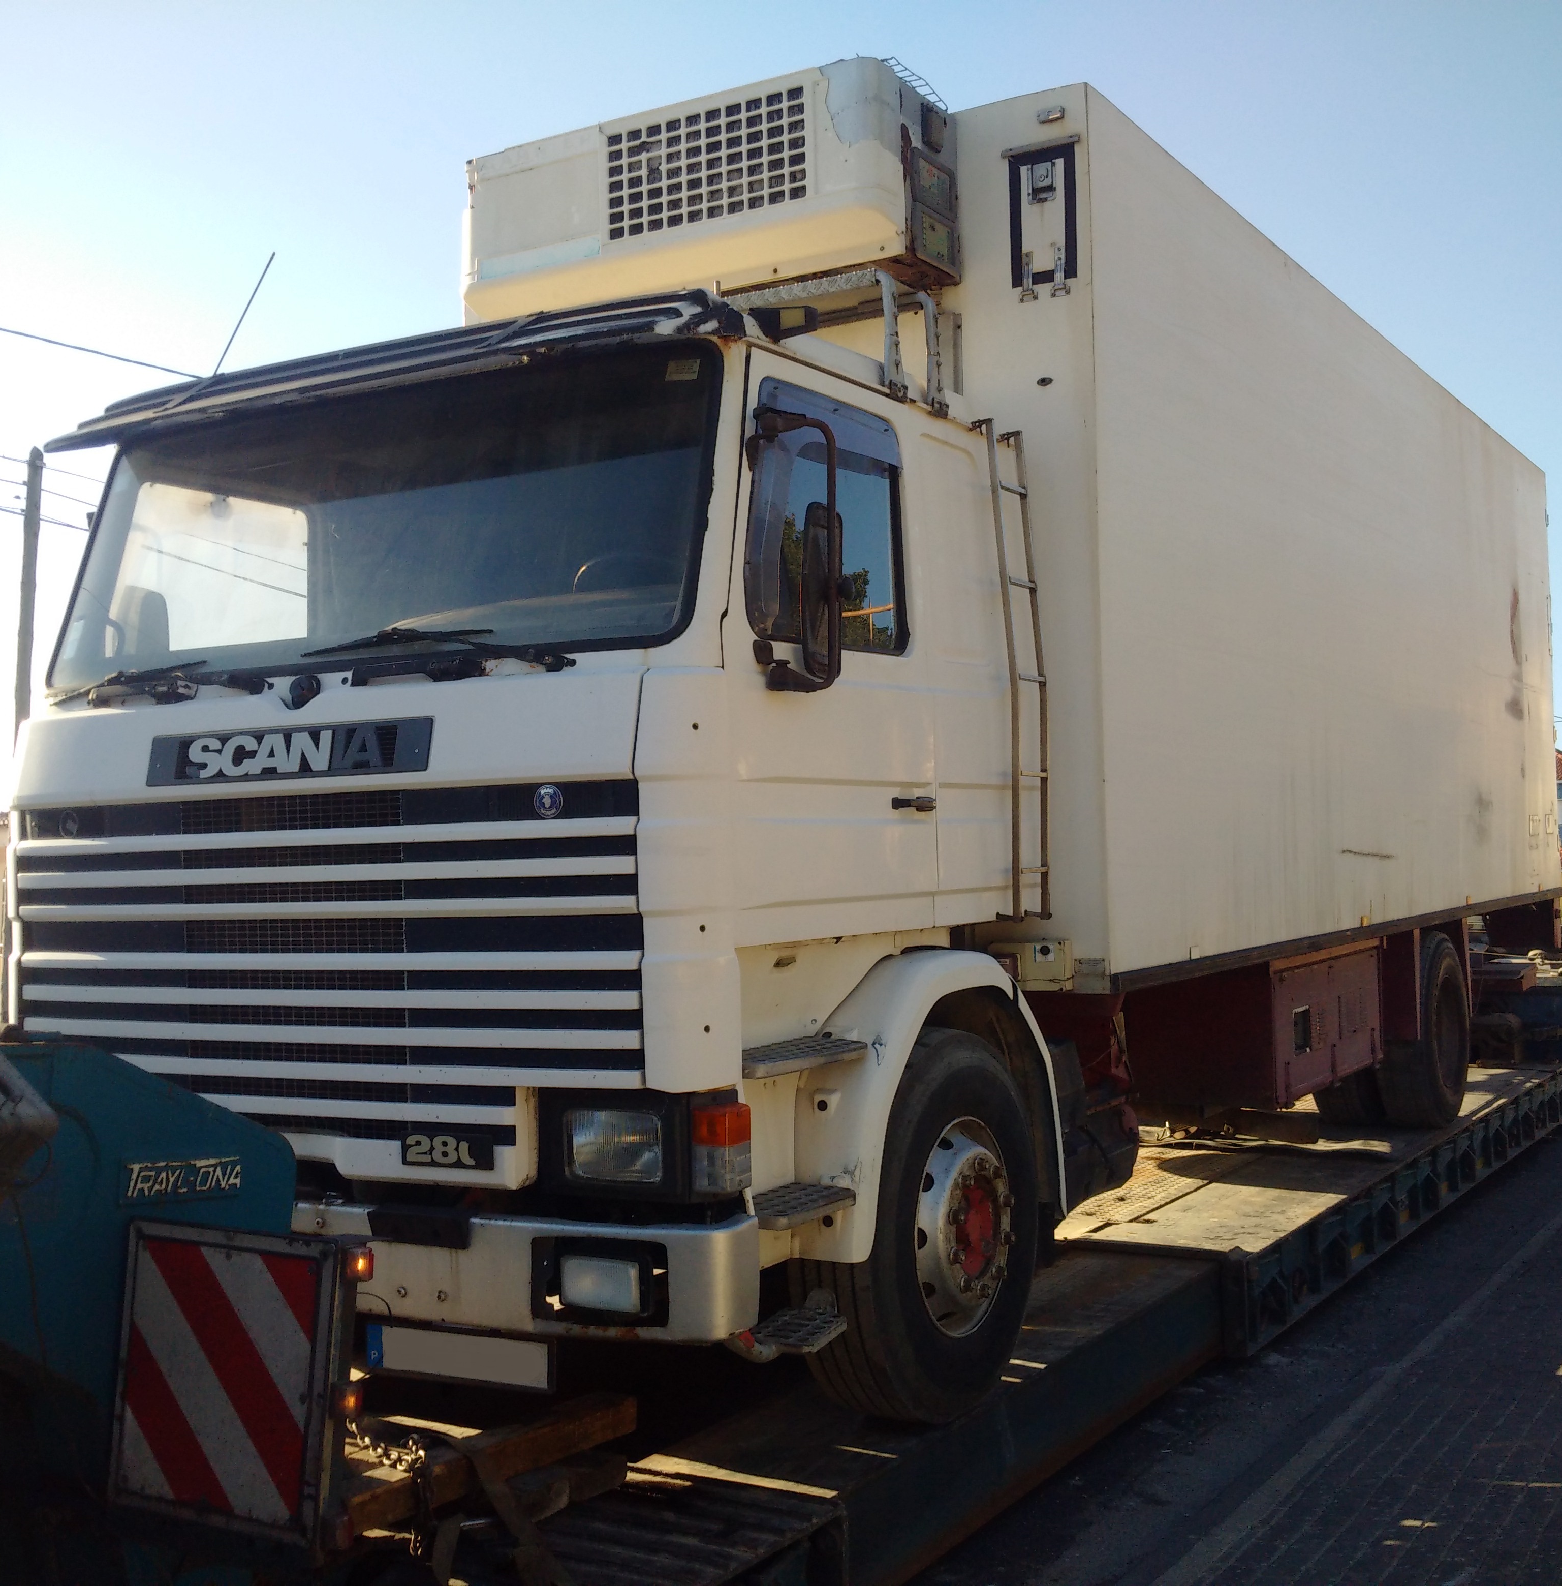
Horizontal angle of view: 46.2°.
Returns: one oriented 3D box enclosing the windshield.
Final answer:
[{"bbox_3d":[-1.084,-0.684,4.681,2.080,0.780,0.160,-3,-17,29],"label":"windshield"}]

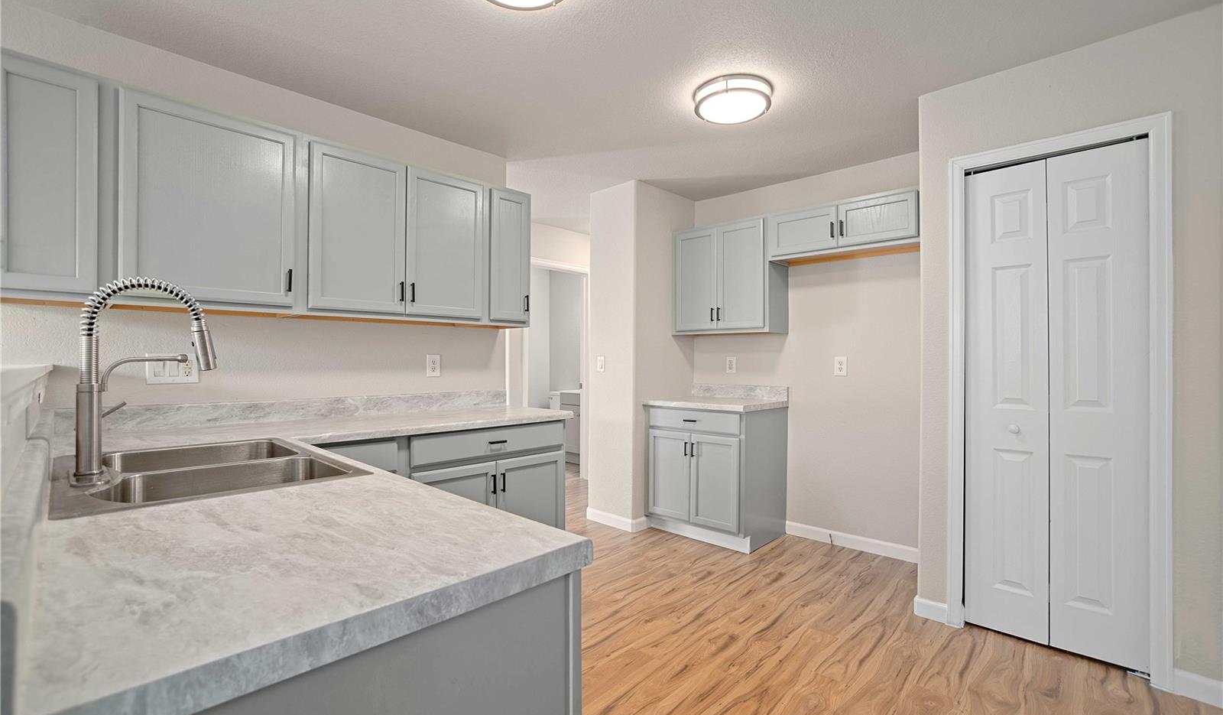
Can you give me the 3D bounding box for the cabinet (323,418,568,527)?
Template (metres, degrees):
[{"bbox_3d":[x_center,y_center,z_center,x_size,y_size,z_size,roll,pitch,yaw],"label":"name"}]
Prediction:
[{"bbox_3d":[-0.880,0.762,2.459,1.160,0.876,0.620,0,0,-44],"label":"cabinet"}]

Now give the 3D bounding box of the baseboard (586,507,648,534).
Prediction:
[{"bbox_3d":[0.047,1.164,3.732,0.478,0.090,0.178,0,0,42],"label":"baseboard"}]

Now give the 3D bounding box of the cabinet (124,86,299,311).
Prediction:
[{"bbox_3d":[-1.579,-0.552,2.003,0.525,0.715,0.325,0,0,-44],"label":"cabinet"}]

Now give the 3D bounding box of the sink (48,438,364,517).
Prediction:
[{"bbox_3d":[-1.054,0.376,1.309,0.790,0.198,0.535,0,0,45],"label":"sink"}]

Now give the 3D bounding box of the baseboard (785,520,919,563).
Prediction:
[{"bbox_3d":[1.550,1.171,3.226,0.890,0.085,0.017,0,0,40],"label":"baseboard"}]

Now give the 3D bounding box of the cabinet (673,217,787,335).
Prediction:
[{"bbox_3d":[0.827,-0.538,3.626,0.765,0.760,0.330,0,0,42],"label":"cabinet"}]

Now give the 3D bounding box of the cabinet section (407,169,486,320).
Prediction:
[{"bbox_3d":[-0.924,-0.555,2.675,0.415,0.729,0.310,1,0,-44],"label":"cabinet section"}]

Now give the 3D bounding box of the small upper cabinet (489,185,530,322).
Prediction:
[{"bbox_3d":[-0.670,-0.550,2.880,0.290,0.745,0.325,0,0,-44],"label":"small upper cabinet"}]

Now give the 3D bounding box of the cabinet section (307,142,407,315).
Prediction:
[{"bbox_3d":[-1.228,-0.555,2.386,0.424,0.729,0.310,1,0,-44],"label":"cabinet section"}]

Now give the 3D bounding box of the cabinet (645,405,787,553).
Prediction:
[{"bbox_3d":[0.715,0.773,3.556,0.775,0.876,0.590,0,0,42],"label":"cabinet"}]

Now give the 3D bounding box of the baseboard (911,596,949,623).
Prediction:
[{"bbox_3d":[1.464,1.165,2.341,0.135,0.090,0.018,0,0,42],"label":"baseboard"}]

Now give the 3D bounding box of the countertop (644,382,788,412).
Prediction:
[{"bbox_3d":[0.715,0.266,3.552,0.780,0.138,0.620,0,0,42],"label":"countertop"}]

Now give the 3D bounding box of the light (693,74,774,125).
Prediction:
[{"bbox_3d":[0.571,-1.199,2.399,0.364,0.066,0.364,0,0,0],"label":"light"}]

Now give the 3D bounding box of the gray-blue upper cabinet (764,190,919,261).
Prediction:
[{"bbox_3d":[1.428,-0.762,3.087,0.870,0.300,0.330,0,0,42],"label":"gray-blue upper cabinet"}]

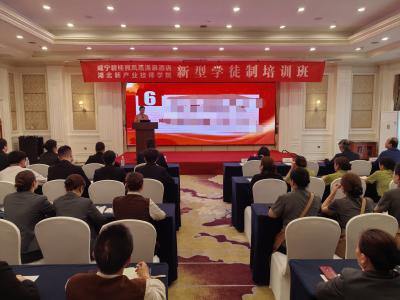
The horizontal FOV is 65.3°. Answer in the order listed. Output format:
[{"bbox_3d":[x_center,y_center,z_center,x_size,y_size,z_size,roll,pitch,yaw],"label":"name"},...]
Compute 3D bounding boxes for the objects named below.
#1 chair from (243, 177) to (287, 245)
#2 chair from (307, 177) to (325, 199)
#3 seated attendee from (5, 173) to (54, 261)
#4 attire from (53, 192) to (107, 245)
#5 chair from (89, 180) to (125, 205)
[{"bbox_3d":[0.915,0.819,4.320,0.490,0.930,0.560,0,6,-1],"label":"chair"},{"bbox_3d":[1.406,0.801,4.348,0.460,0.940,0.560,0,6,-2],"label":"chair"},{"bbox_3d":[-1.614,0.805,3.013,0.480,1.250,0.780,0,6,6],"label":"seated attendee"},{"bbox_3d":[-1.138,0.683,2.998,0.510,0.610,0.460,0,7,4],"label":"attire"},{"bbox_3d":[-1.208,0.819,4.330,0.460,0.920,0.560,-1,7,-2],"label":"chair"}]

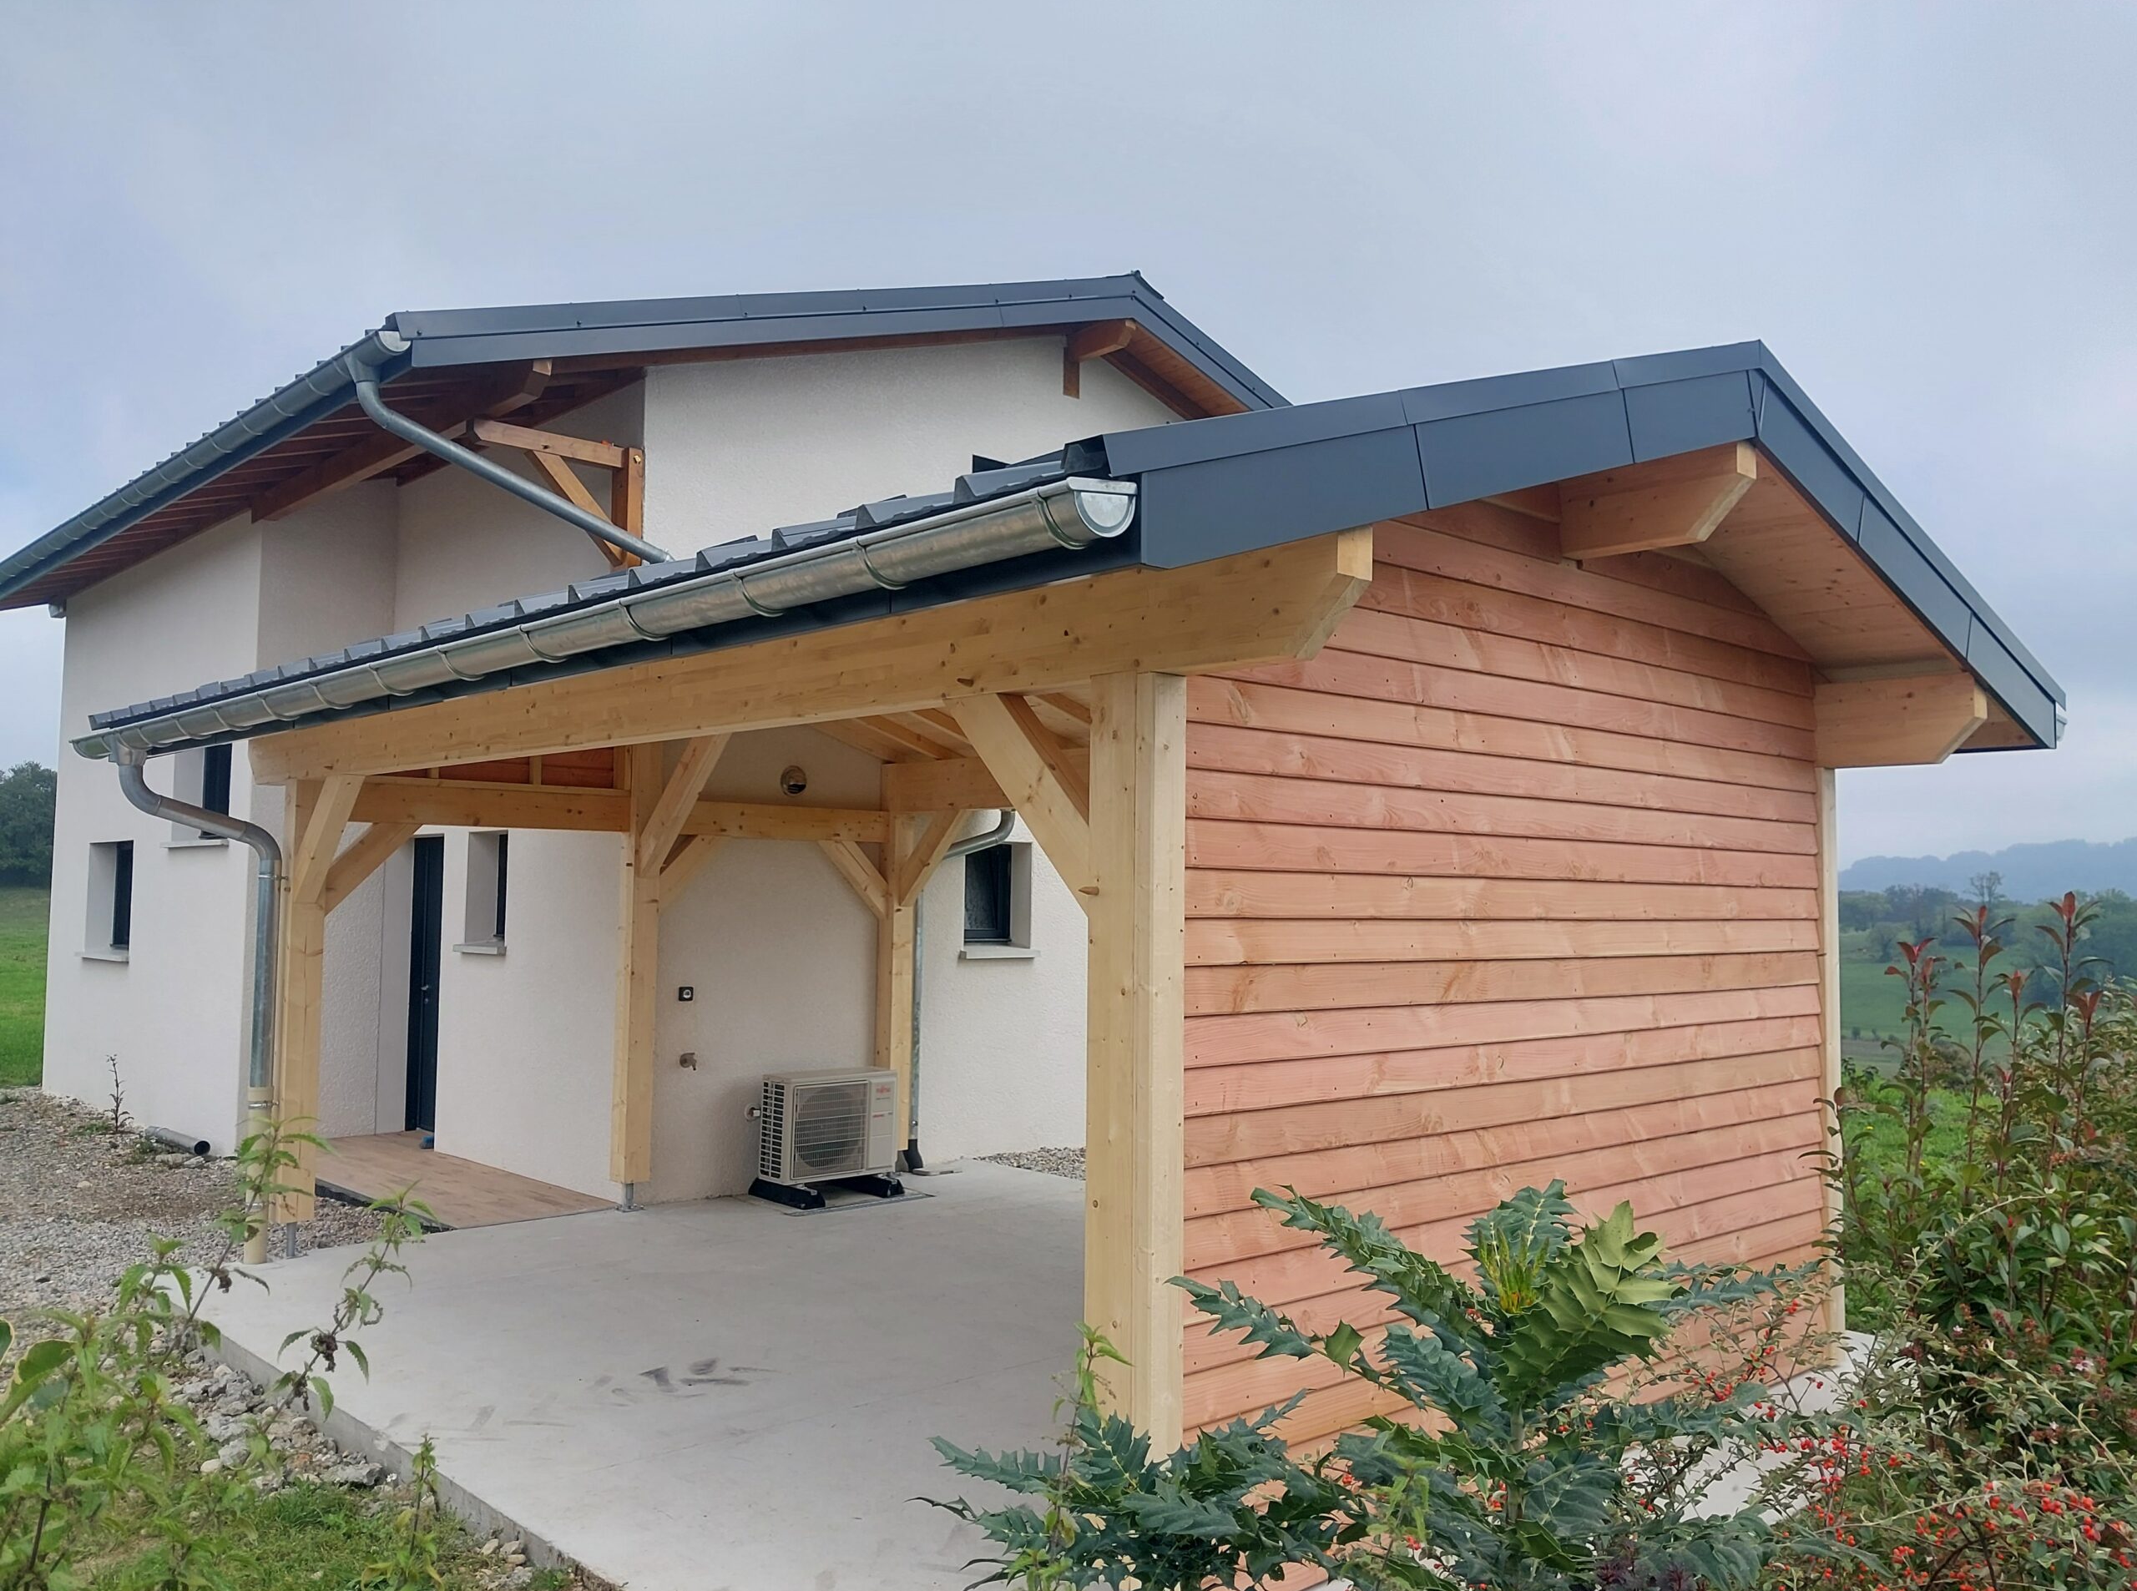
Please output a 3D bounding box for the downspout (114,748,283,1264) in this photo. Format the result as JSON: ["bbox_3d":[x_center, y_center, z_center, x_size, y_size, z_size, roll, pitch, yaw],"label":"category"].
[{"bbox_3d":[-4.003,0.985,7.647,0.730,2.376,0.107,4,-5,-42],"label":"downspout"}]

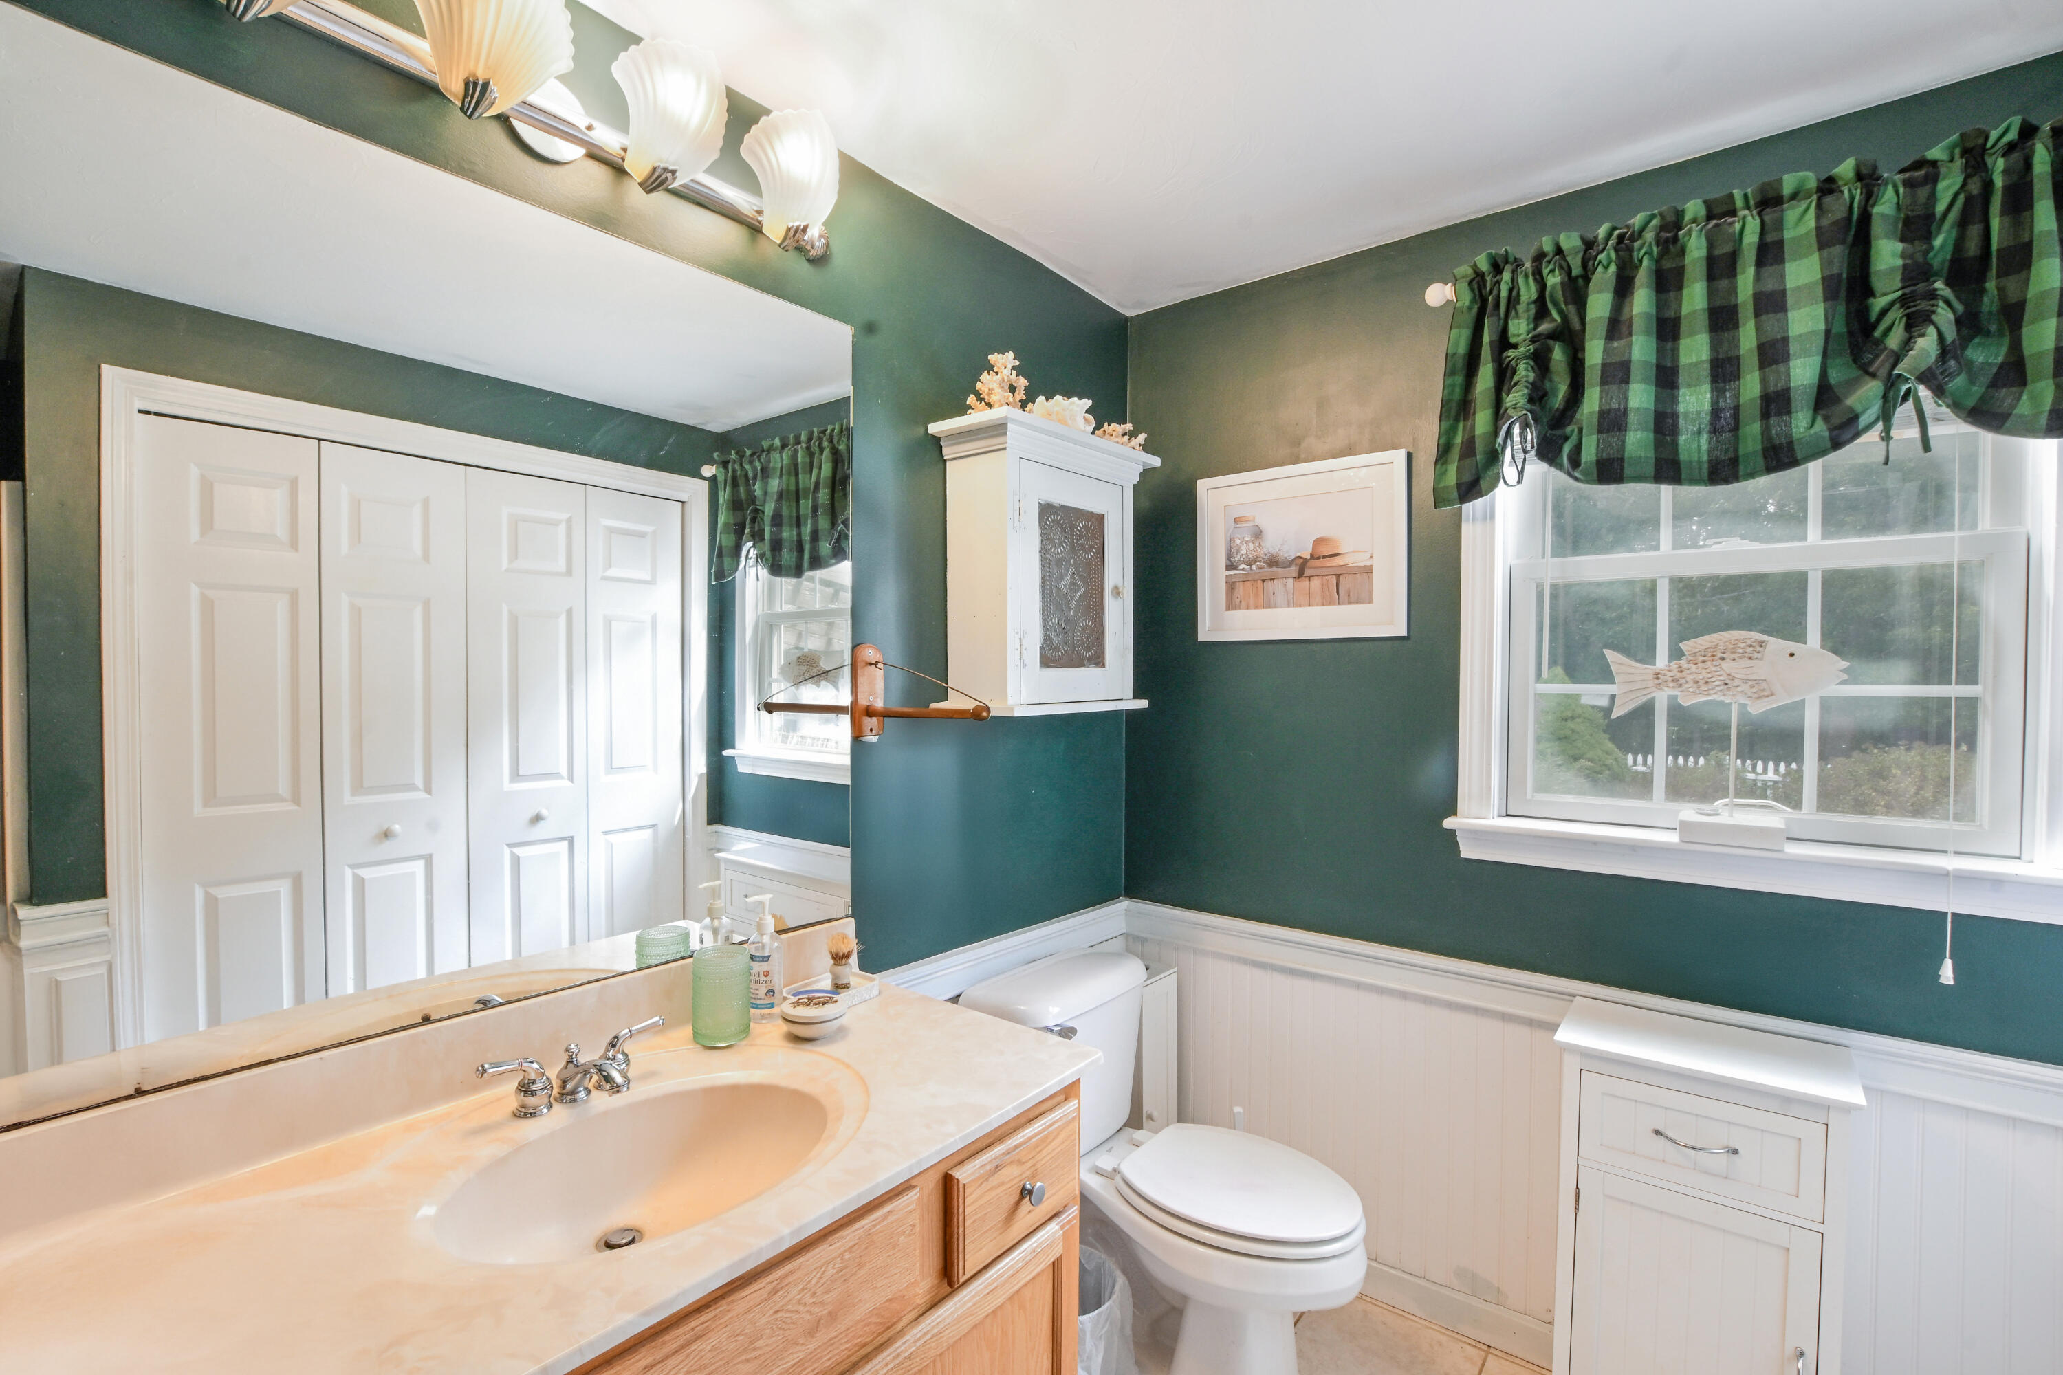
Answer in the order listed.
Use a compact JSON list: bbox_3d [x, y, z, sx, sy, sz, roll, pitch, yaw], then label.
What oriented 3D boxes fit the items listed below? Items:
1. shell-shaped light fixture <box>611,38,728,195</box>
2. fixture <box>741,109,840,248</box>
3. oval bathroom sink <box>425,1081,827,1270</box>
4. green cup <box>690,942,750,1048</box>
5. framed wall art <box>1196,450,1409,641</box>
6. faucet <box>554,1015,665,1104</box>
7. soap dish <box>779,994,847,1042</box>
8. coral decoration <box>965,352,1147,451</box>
[{"bbox_3d":[-0.522,-0.809,1.241,0.121,0.167,0.151,1,1,41],"label":"shell-shaped light fixture"},{"bbox_3d":[-0.384,-0.810,1.401,0.121,0.167,0.151,1,1,41],"label":"fixture"},{"bbox_3d":[-0.439,0.613,0.995,0.347,0.131,0.419,1,1,41],"label":"oval bathroom sink"},{"bbox_3d":[-0.485,0.475,1.337,0.089,0.133,0.089,0,1,0],"label":"green cup"},{"bbox_3d":[0.615,-0.316,2.016,0.499,0.405,0.022,1,1,37],"label":"framed wall art"},{"bbox_3d":[-0.551,0.506,1.155,0.128,0.076,0.151,1,1,41],"label":"faucet"},{"bbox_3d":[-0.344,0.518,1.354,0.101,0.049,0.101,0,1,0],"label":"soap dish"},{"bbox_3d":[0.051,-0.597,1.847,0.141,0.151,0.485,1,1,41],"label":"coral decoration"}]

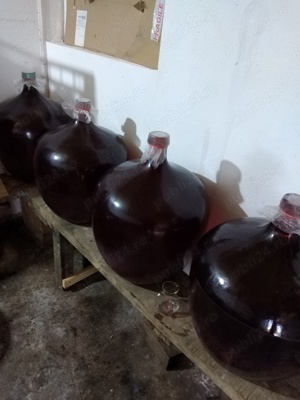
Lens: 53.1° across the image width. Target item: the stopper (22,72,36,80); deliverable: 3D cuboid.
[{"bbox_3d":[-0.623,-0.643,1.556,0.066,0.028,0.066,6,34,0],"label":"stopper"}]

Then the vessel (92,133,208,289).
[{"bbox_3d":[0.006,0.021,1.190,0.460,0.588,0.460,6,34,0],"label":"vessel"}]

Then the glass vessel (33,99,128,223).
[{"bbox_3d":[-0.324,-0.191,1.458,0.457,0.583,0.457,6,34,0],"label":"glass vessel"}]

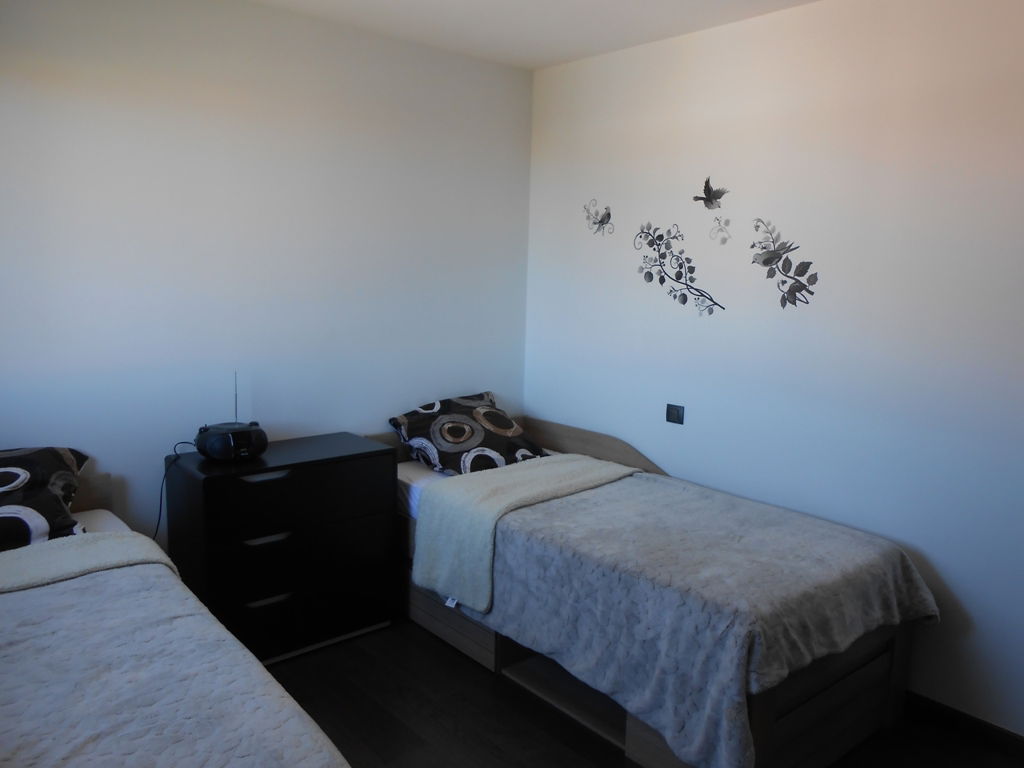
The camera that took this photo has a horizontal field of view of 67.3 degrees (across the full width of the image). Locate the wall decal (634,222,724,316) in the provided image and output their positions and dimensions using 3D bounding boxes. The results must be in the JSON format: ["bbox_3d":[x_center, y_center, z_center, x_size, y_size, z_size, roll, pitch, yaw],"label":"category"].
[{"bbox_3d":[0.719,-0.503,3.345,0.010,0.399,0.503,-6,12,-41],"label":"wall decal"}]

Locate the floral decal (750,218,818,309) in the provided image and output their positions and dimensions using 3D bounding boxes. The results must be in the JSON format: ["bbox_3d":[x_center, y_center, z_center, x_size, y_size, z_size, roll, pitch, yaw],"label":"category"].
[{"bbox_3d":[1.046,-0.465,2.975,0.010,0.350,0.296,-6,12,-41],"label":"floral decal"}]

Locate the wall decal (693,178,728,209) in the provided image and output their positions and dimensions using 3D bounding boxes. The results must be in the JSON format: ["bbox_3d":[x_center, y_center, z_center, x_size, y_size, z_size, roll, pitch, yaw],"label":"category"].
[{"bbox_3d":[0.823,-0.791,3.189,0.010,0.137,0.179,-6,12,-41],"label":"wall decal"}]

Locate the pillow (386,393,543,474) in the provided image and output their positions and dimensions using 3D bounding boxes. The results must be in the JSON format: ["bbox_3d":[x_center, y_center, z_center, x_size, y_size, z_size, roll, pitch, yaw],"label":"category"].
[{"bbox_3d":[-0.173,0.230,3.653,0.620,0.160,0.460,-9,49,-45],"label":"pillow"}]

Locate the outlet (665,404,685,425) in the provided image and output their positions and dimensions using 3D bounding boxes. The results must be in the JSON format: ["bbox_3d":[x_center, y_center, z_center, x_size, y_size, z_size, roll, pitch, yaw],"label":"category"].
[{"bbox_3d":[0.723,0.137,3.422,0.012,0.082,0.087,-6,12,-41],"label":"outlet"}]

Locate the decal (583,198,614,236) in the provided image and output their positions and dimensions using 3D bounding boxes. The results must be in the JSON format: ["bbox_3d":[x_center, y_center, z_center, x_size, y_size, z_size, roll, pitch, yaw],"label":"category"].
[{"bbox_3d":[0.410,-0.792,3.663,0.010,0.172,0.206,-6,12,-41],"label":"decal"}]

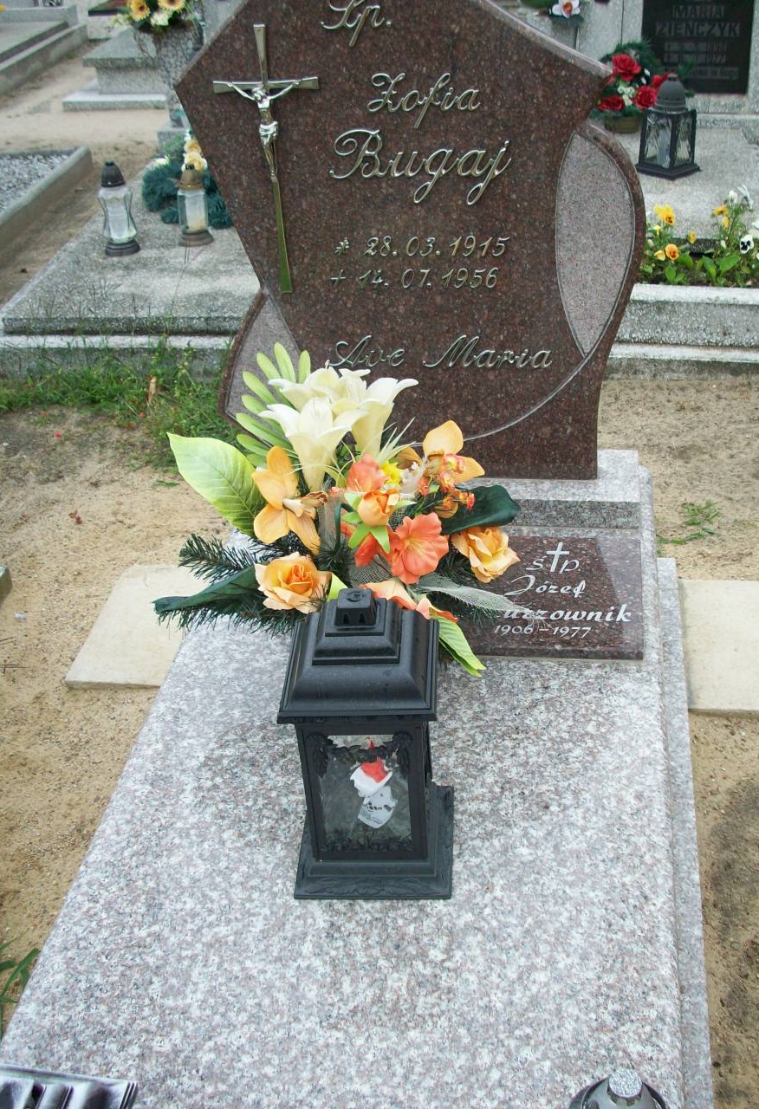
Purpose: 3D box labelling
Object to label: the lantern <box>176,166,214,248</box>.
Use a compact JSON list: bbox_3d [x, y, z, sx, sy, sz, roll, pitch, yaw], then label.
[{"bbox_3d":[-0.573,-1.067,3.598,0.110,0.234,0.110,3,35,9],"label":"lantern"}]

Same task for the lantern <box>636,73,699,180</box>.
[{"bbox_3d":[0.924,-1.360,3.743,0.142,0.296,0.142,-24,40,-27],"label":"lantern"}]

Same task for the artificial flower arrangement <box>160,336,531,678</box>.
[{"bbox_3d":[-0.065,-0.053,1.788,0.570,0.450,0.350,3,35,9],"label":"artificial flower arrangement"}]

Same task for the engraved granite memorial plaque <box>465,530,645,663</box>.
[{"bbox_3d":[0.256,0.059,1.830,0.293,0.020,0.248,2,42,10],"label":"engraved granite memorial plaque"}]

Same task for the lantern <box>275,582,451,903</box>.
[{"bbox_3d":[-0.014,0.207,1.442,0.192,0.407,0.192,-1,35,5],"label":"lantern"}]

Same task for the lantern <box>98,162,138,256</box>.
[{"bbox_3d":[-0.796,-1.047,3.564,0.122,0.272,0.122,3,35,9],"label":"lantern"}]

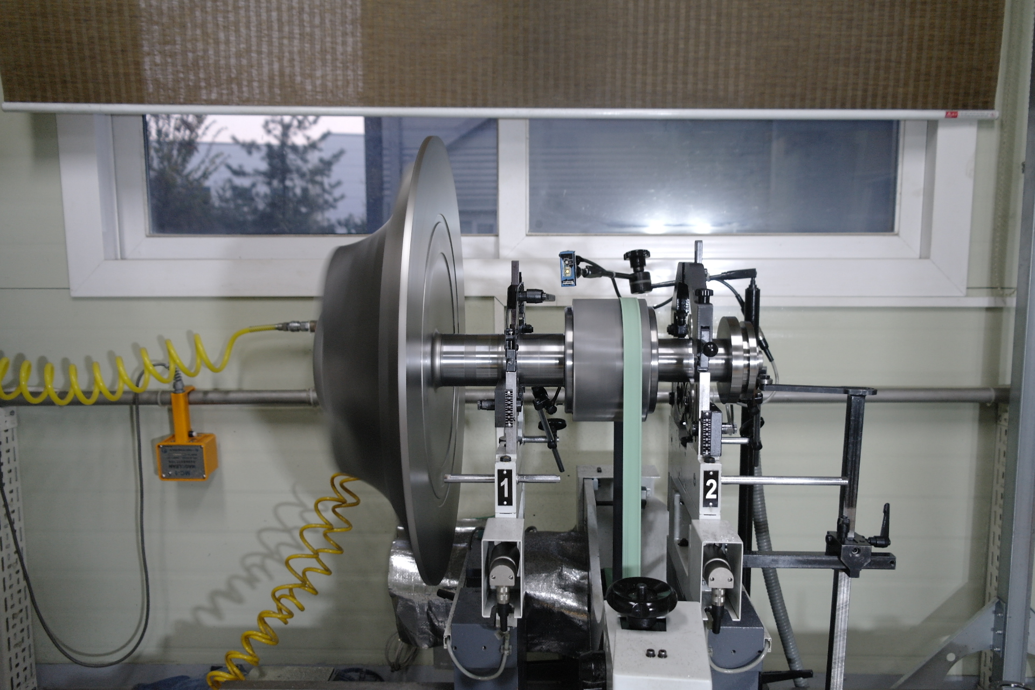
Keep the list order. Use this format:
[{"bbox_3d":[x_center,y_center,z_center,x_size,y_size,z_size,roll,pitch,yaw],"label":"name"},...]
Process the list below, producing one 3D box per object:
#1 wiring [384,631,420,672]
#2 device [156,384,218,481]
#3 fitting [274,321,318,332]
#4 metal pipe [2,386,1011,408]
[{"bbox_3d":[-0.271,0.717,1.960,0.083,0.105,0.050,0,7,2],"label":"wiring"},{"bbox_3d":[-0.773,0.204,1.947,0.112,0.212,0.073,0,13,0],"label":"device"},{"bbox_3d":[-0.508,-0.042,1.920,0.103,0.026,0.026,0,7,2],"label":"fitting"},{"bbox_3d":[-0.048,0.121,1.940,2.352,0.036,0.036,0,7,2],"label":"metal pipe"}]

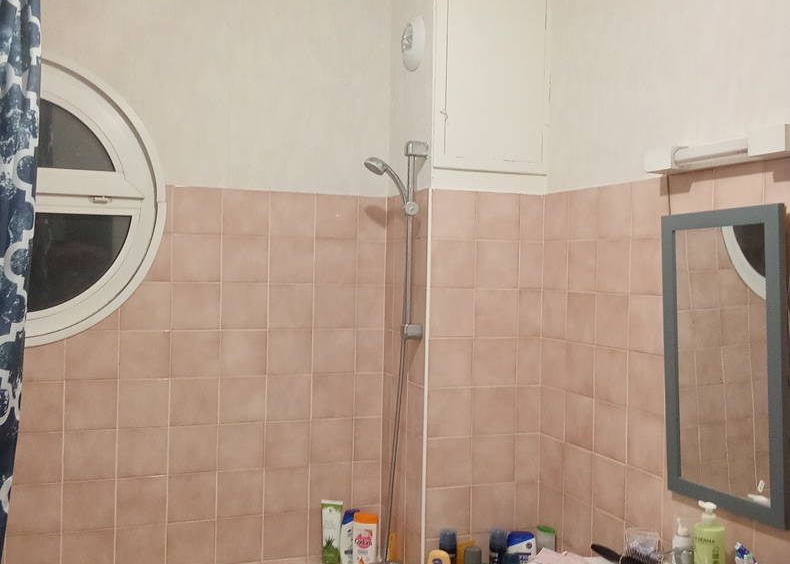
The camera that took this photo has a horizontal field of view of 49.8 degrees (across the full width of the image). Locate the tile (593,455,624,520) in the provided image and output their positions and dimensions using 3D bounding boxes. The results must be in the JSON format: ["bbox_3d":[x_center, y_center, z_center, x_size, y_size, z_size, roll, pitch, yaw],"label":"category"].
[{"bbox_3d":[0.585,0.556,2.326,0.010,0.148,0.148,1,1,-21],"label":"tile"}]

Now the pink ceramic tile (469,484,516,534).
[{"bbox_3d":[0.302,0.705,2.650,0.149,0.149,0.010,1,1,-21],"label":"pink ceramic tile"}]

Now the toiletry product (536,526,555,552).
[{"bbox_3d":[0.448,0.835,2.541,0.065,0.200,0.040,2,1,38],"label":"toiletry product"}]

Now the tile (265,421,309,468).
[{"bbox_3d":[-0.358,0.539,2.828,0.150,0.150,0.010,1,1,-21],"label":"tile"}]

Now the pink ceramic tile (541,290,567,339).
[{"bbox_3d":[0.496,0.104,2.629,0.010,0.149,0.144,1,1,-21],"label":"pink ceramic tile"}]

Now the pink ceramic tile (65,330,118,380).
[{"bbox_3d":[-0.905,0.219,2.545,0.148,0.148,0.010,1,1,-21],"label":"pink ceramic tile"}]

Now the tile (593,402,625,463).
[{"bbox_3d":[0.597,0.412,2.350,0.009,0.149,0.149,1,1,-21],"label":"tile"}]

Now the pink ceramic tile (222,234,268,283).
[{"bbox_3d":[-0.488,-0.075,2.767,0.150,0.150,0.010,1,1,-21],"label":"pink ceramic tile"}]

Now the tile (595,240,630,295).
[{"bbox_3d":[0.606,-0.042,2.344,0.009,0.149,0.149,1,1,-21],"label":"tile"}]

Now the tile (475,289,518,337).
[{"bbox_3d":[0.308,0.096,2.597,0.148,0.147,0.010,1,1,-21],"label":"tile"}]

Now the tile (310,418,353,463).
[{"bbox_3d":[-0.211,0.537,2.855,0.149,0.149,0.010,1,1,-21],"label":"tile"}]

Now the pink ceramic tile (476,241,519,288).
[{"bbox_3d":[0.314,-0.050,2.622,0.148,0.148,0.010,1,1,-21],"label":"pink ceramic tile"}]

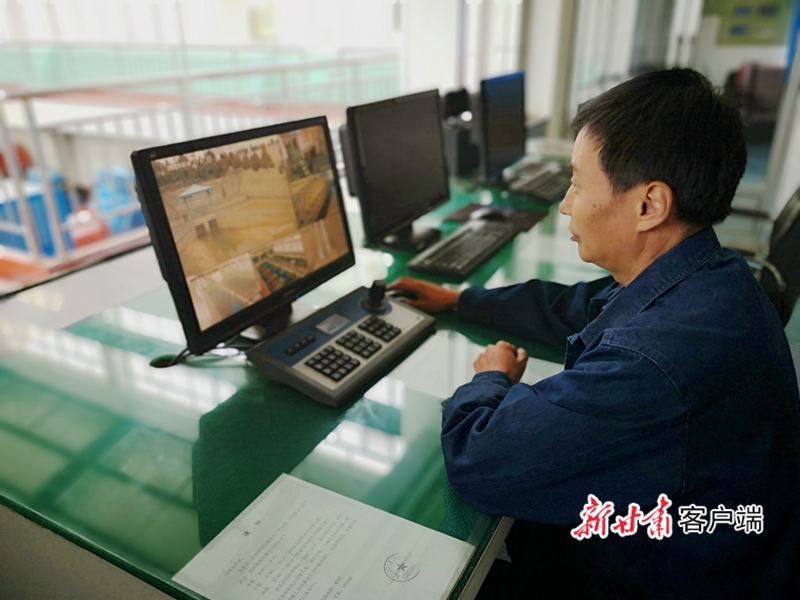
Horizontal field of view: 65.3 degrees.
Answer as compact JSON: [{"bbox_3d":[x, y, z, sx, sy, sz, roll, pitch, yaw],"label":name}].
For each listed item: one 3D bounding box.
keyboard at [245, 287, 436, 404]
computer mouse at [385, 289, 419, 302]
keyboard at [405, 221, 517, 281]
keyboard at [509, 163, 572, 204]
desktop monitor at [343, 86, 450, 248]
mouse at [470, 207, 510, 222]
[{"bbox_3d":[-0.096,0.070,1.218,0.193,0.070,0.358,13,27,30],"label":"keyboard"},{"bbox_3d":[0.019,-0.011,1.421,0.107,0.036,0.061,13,28,28],"label":"computer mouse"},{"bbox_3d":[0.197,-0.150,1.761,0.160,0.034,0.453,11,26,26],"label":"keyboard"},{"bbox_3d":[0.599,-0.459,2.463,0.160,0.033,0.452,13,27,29],"label":"keyboard"},{"bbox_3d":[0.015,-0.363,1.786,0.195,0.410,0.497,11,26,26],"label":"desktop monitor"},{"bbox_3d":[0.294,-0.276,2.043,0.115,0.038,0.062,12,26,26],"label":"mouse"}]

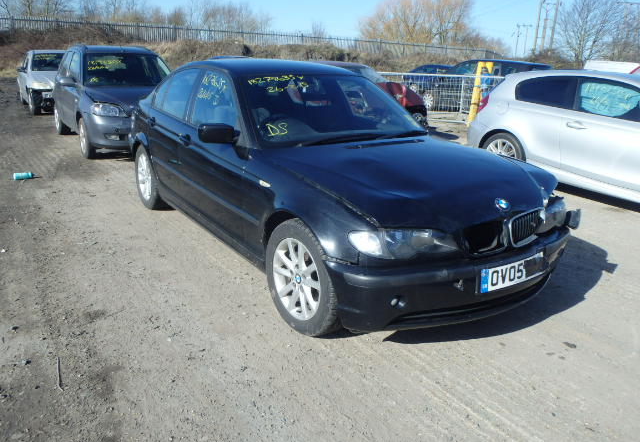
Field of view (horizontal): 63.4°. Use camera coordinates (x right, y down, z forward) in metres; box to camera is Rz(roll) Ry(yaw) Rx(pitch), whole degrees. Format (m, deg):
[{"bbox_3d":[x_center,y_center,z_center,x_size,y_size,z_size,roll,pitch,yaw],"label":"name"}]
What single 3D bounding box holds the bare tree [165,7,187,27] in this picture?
[{"bbox_3d":[-12.994,-16.669,47.318,2.200,5.283,2.200,-3,18,-14],"label":"bare tree"}]

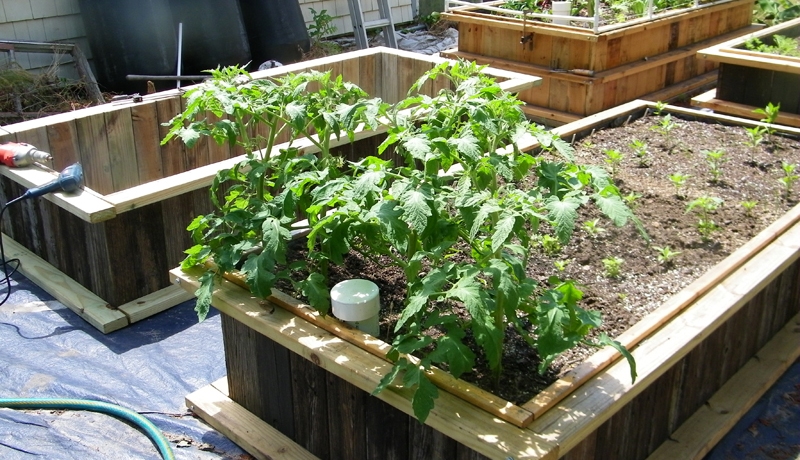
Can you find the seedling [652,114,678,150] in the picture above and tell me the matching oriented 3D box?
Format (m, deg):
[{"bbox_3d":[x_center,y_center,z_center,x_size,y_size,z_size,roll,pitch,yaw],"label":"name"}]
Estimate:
[{"bbox_3d":[1.119,-0.413,3.393,0.114,0.140,0.108,8,24,17],"label":"seedling"}]

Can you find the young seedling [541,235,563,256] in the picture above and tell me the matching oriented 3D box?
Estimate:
[{"bbox_3d":[0.458,0.047,2.437,0.063,0.052,0.060,-1,22,0],"label":"young seedling"}]

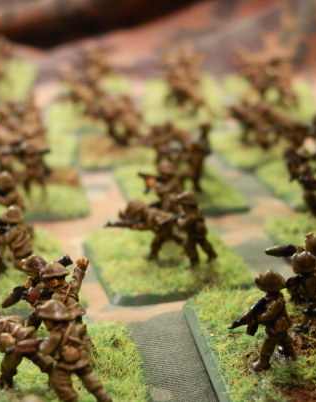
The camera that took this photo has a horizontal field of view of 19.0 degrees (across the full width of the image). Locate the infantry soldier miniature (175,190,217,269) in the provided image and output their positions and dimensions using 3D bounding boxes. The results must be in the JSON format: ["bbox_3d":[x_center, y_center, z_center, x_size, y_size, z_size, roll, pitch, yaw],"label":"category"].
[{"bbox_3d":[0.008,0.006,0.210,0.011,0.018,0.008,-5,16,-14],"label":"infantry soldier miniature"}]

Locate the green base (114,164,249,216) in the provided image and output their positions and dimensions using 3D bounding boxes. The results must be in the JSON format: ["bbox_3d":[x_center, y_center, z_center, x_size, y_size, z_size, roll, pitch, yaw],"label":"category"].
[{"bbox_3d":[0.005,-0.004,0.279,0.032,0.004,0.050,-4,15,-8],"label":"green base"}]

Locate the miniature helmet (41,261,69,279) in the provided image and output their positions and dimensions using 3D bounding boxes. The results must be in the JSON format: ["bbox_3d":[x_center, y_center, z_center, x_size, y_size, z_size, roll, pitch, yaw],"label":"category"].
[{"bbox_3d":[-0.017,0.011,0.156,0.004,0.002,0.005,3,16,17],"label":"miniature helmet"}]

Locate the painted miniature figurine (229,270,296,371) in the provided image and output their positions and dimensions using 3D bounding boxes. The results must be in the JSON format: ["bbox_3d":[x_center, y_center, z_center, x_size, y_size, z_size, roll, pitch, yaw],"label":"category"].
[{"bbox_3d":[0.017,0.019,0.152,0.012,0.016,0.008,-5,15,-14],"label":"painted miniature figurine"}]

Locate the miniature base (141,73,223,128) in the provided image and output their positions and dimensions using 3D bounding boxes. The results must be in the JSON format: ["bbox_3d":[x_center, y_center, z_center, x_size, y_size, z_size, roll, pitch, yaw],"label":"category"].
[{"bbox_3d":[0.010,-0.042,0.389,0.032,0.004,0.050,-1,26,0],"label":"miniature base"}]

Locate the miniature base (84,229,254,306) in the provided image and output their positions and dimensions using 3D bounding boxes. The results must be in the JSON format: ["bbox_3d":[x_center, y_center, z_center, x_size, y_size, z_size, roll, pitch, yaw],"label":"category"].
[{"bbox_3d":[0.001,0.013,0.220,0.032,0.004,0.050,-5,16,-12],"label":"miniature base"}]

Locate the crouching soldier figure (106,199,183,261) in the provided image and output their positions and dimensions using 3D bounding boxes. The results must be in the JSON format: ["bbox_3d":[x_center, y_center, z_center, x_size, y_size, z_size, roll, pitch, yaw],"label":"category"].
[{"bbox_3d":[-0.003,0.006,0.208,0.018,0.013,0.008,-3,15,-6],"label":"crouching soldier figure"}]

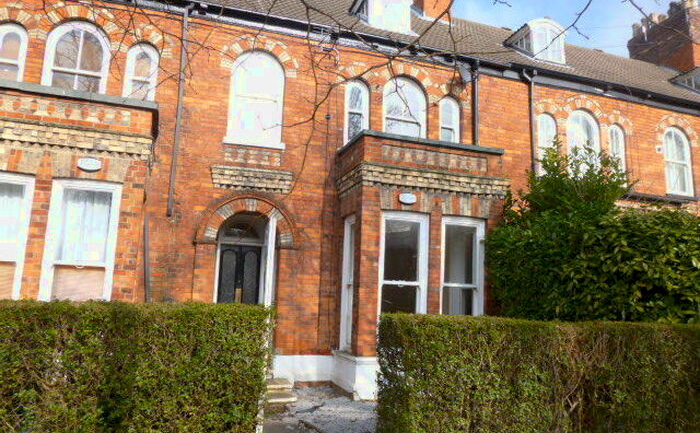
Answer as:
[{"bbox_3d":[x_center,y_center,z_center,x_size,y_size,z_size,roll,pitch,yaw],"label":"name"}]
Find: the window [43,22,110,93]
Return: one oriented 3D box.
[{"bbox_3d":[-4.757,-2.527,8.793,0.975,1.808,0.150,5,-8,-19],"label":"window"}]

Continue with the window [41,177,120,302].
[{"bbox_3d":[-3.837,0.715,7.195,0.910,2.493,0.150,5,-8,-19],"label":"window"}]

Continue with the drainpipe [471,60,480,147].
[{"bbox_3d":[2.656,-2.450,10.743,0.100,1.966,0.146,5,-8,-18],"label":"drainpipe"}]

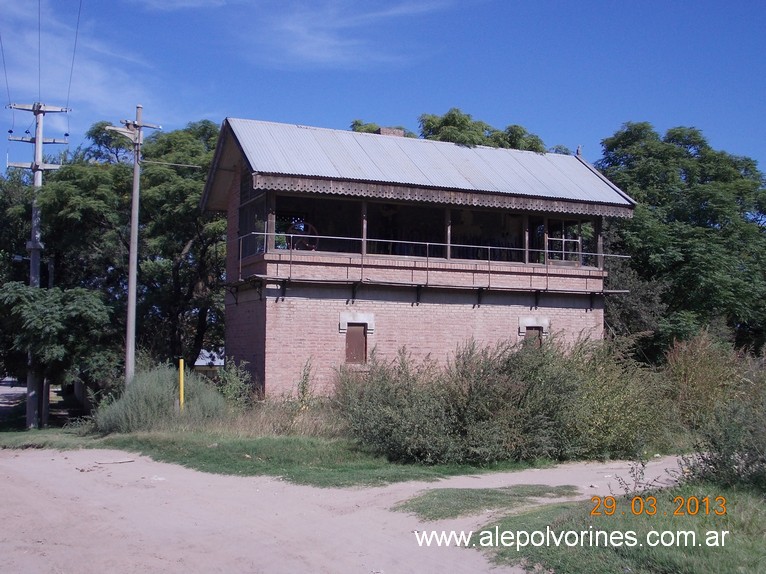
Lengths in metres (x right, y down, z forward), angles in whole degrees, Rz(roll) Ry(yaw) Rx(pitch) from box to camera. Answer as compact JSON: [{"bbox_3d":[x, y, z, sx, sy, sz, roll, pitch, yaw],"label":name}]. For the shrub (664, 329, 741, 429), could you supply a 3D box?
[{"bbox_3d":[6.305,1.847,18.772,1.500,2.052,1.400,-1,-5,18],"label":"shrub"}]

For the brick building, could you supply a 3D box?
[{"bbox_3d":[0.851,-0.371,24.691,10.190,7.130,4.923,2,-5,-24],"label":"brick building"}]

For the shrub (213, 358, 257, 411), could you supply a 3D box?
[{"bbox_3d":[-3.240,2.141,20.757,0.980,1.159,0.950,1,-4,-9],"label":"shrub"}]

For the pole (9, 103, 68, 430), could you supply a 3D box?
[{"bbox_3d":[-8.126,-0.566,22.293,1.472,7.653,0.350,1,-5,-13],"label":"pole"}]

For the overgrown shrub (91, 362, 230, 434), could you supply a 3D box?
[{"bbox_3d":[-4.403,2.161,18.743,2.600,1.264,2.100,1,-5,-13],"label":"overgrown shrub"}]

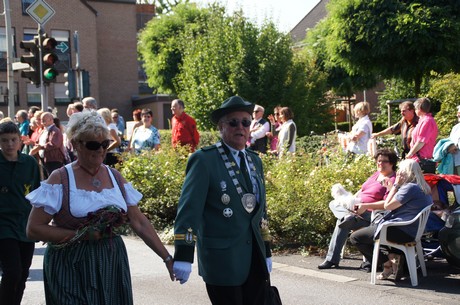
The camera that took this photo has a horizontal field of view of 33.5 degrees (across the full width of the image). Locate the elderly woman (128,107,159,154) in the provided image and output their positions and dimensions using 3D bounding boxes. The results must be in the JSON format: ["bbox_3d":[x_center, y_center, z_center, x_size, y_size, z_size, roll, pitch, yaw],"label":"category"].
[{"bbox_3d":[-1.278,0.133,12.048,0.500,1.640,0.350,-2,3,7],"label":"elderly woman"}]

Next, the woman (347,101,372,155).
[{"bbox_3d":[1.938,0.076,11.243,0.400,1.640,0.470,-2,3,6],"label":"woman"}]

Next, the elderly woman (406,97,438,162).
[{"bbox_3d":[2.723,0.054,10.748,0.380,1.650,0.500,-3,3,-11],"label":"elderly woman"}]

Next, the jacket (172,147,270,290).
[{"bbox_3d":[-0.038,0.340,4.200,0.570,0.780,0.340,-5,4,-37],"label":"jacket"}]

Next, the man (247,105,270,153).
[{"bbox_3d":[0.503,0.096,12.250,0.530,1.710,0.380,1,4,41],"label":"man"}]

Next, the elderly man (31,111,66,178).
[{"bbox_3d":[-2.903,0.205,12.344,0.480,1.700,0.520,-4,3,-28],"label":"elderly man"}]

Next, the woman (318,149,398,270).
[{"bbox_3d":[1.416,0.620,8.400,0.850,1.260,0.600,-4,4,-38],"label":"woman"}]

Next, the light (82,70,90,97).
[{"bbox_3d":[-4.547,-2.178,24.300,0.290,0.900,0.380,-2,3,6],"label":"light"}]

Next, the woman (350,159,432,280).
[{"bbox_3d":[1.625,0.674,7.700,0.800,1.220,0.520,-1,3,18],"label":"woman"}]

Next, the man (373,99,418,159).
[{"bbox_3d":[2.452,0.115,11.044,0.520,1.700,0.620,-5,4,-41],"label":"man"}]

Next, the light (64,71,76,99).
[{"bbox_3d":[-5.028,-2.169,24.200,0.380,0.900,0.290,-1,3,12],"label":"light"}]

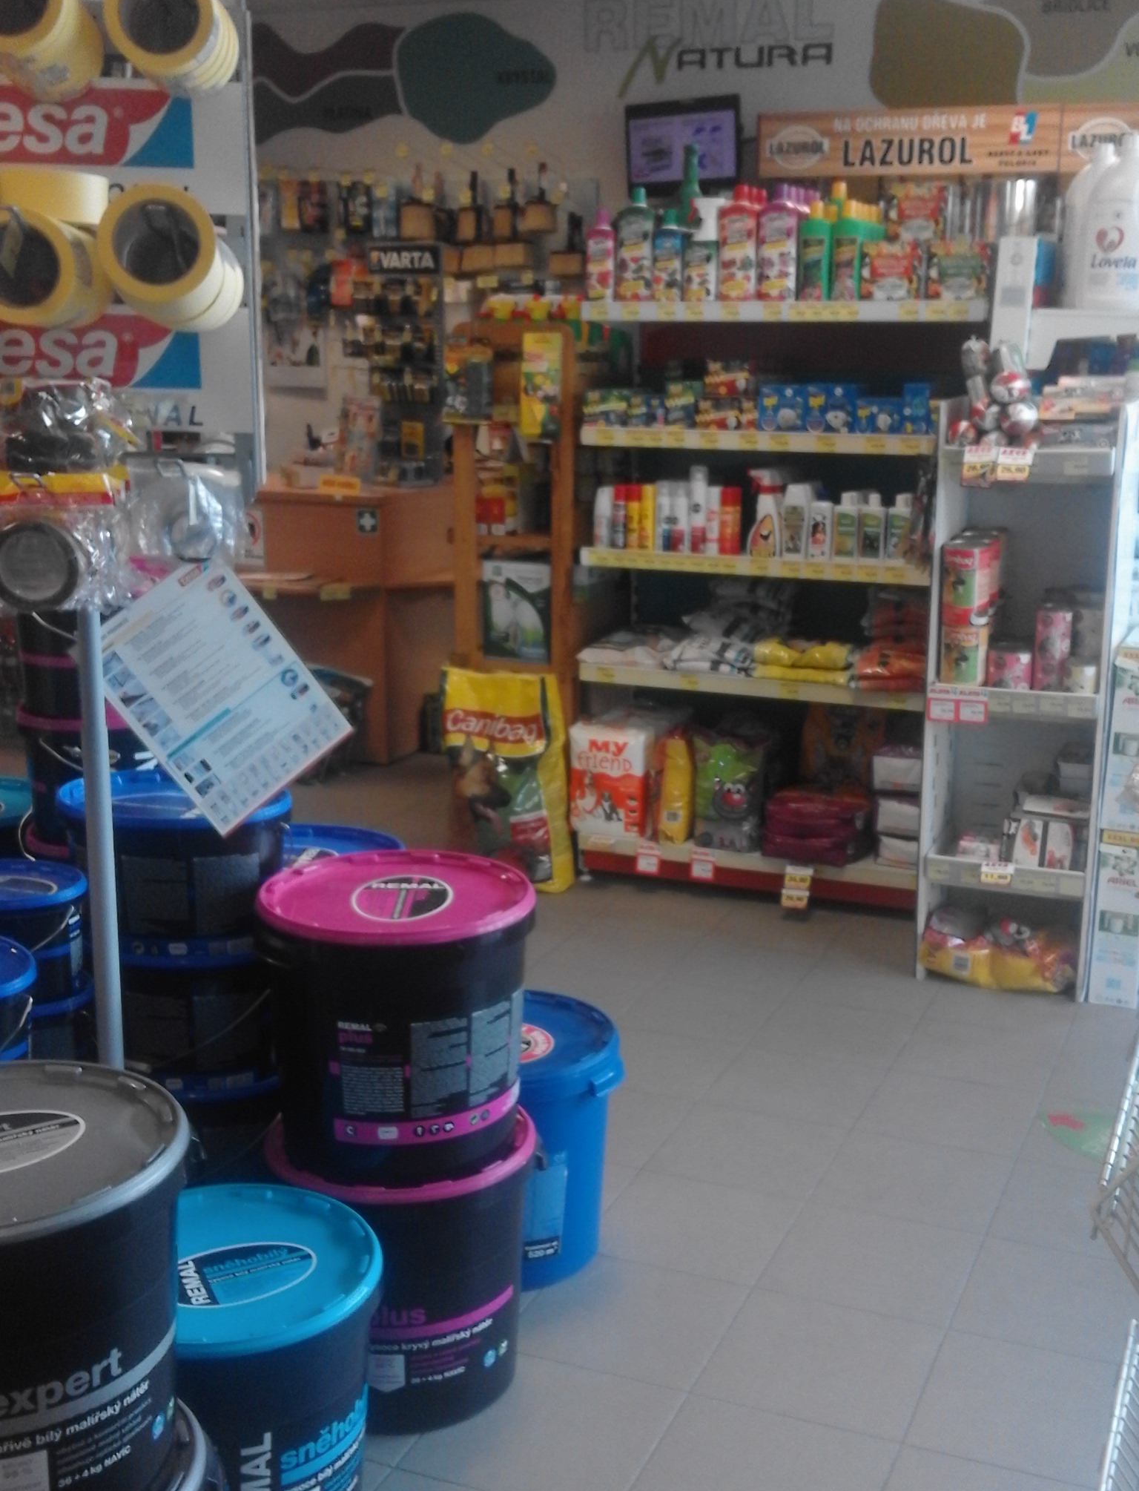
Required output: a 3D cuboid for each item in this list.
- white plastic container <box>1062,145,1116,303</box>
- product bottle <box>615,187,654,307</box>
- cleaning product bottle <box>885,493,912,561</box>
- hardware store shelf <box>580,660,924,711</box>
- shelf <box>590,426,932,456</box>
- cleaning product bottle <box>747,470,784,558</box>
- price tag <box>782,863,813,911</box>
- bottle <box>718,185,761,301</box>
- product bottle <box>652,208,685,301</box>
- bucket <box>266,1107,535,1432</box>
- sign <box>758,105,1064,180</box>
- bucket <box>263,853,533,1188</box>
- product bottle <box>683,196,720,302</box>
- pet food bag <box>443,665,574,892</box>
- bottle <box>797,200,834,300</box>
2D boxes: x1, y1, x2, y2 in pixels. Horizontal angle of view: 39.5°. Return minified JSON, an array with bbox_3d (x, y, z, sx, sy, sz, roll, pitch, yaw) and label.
[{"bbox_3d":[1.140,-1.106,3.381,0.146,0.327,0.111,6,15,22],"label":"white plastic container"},{"bbox_3d":[0.158,-1.228,3.890,0.092,0.274,0.070,5,14,20],"label":"product bottle"},{"bbox_3d":[0.789,-0.525,3.792,0.060,0.166,0.042,5,14,20],"label":"cleaning product bottle"},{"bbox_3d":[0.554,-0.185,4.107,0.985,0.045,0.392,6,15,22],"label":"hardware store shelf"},{"bbox_3d":[0.556,-0.773,3.980,0.967,0.050,0.400,5,14,20],"label":"shelf"},{"bbox_3d":[0.479,-0.566,3.904,0.080,0.211,0.050,4,15,12],"label":"cleaning product bottle"},{"bbox_3d":[0.580,0.356,3.991,0.070,0.116,0.020,6,15,22],"label":"price tag"},{"bbox_3d":[0.406,-1.204,3.804,0.090,0.268,0.070,5,14,20],"label":"bottle"},{"bbox_3d":[0.236,-1.192,3.866,0.068,0.213,0.050,6,15,22],"label":"product bottle"},{"bbox_3d":[-0.233,0.708,2.235,0.367,0.372,0.367,1,14,0],"label":"bucket"},{"bbox_3d":[1.043,-1.841,4.845,0.938,0.196,0.025,5,14,20],"label":"sign"},{"bbox_3d":[-0.231,0.362,2.154,0.373,0.353,0.373,0,13,0],"label":"bucket"},{"bbox_3d":[0.321,-1.199,3.834,0.088,0.242,0.066,5,14,20],"label":"product bottle"},{"bbox_3d":[-0.169,0.079,4.208,0.327,0.543,0.151,7,16,25],"label":"pet food bag"},{"bbox_3d":[0.580,-1.168,3.746,0.078,0.230,0.066,5,14,20],"label":"bottle"}]

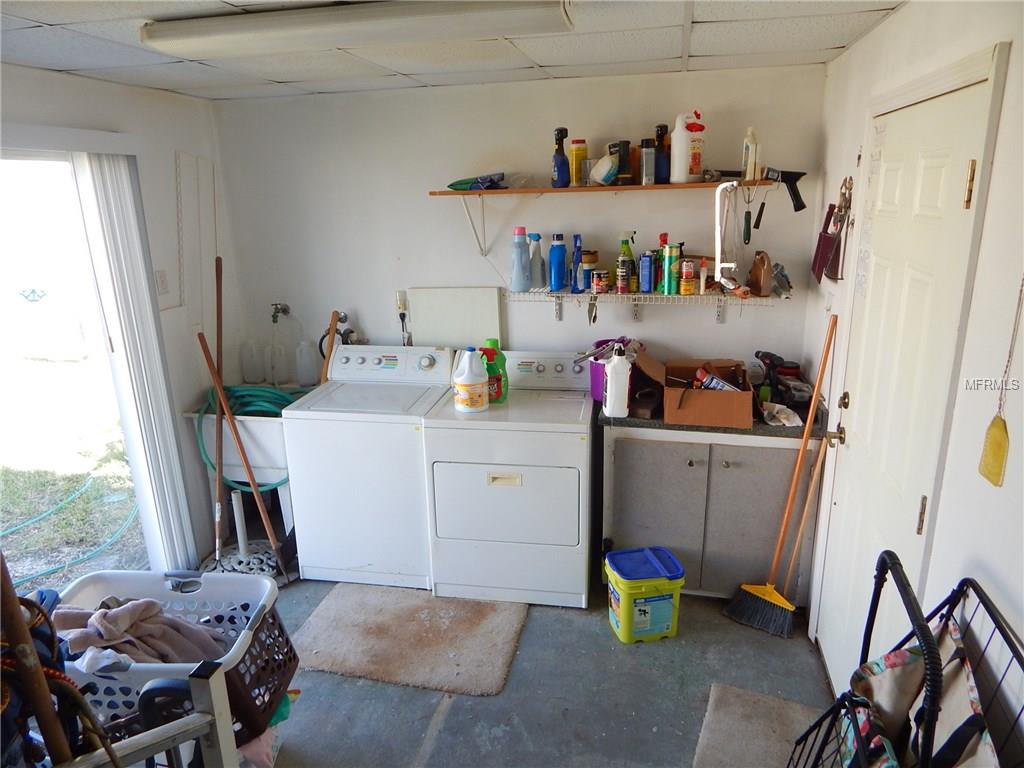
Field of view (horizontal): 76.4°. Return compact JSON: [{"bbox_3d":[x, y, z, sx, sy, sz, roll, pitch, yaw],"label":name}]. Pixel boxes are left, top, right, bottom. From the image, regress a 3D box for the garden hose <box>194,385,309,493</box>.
[{"bbox_3d":[-1.334,0.271,3.436,0.510,0.420,0.500,2,15,11],"label":"garden hose"}]

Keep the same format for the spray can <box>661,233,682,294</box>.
[{"bbox_3d":[0.711,-0.517,2.894,0.078,0.242,0.078,2,15,11],"label":"spray can"}]

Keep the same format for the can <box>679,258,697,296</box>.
[{"bbox_3d":[0.816,-0.493,3.021,0.065,0.168,0.065,-1,15,0],"label":"can"}]

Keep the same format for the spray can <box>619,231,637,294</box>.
[{"bbox_3d":[0.548,-0.584,3.088,0.095,0.280,0.070,5,17,20],"label":"spray can"}]

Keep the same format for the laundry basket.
[{"bbox_3d":[-1.095,0.869,2.041,0.680,0.320,0.470,0,15,5],"label":"laundry basket"}]

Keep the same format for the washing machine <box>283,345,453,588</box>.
[{"bbox_3d":[-0.682,0.392,3.412,0.682,1.078,0.670,2,16,9],"label":"washing machine"}]

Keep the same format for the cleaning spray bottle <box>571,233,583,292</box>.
[{"bbox_3d":[0.303,-0.545,2.969,0.060,0.262,0.095,2,15,11],"label":"cleaning spray bottle"}]

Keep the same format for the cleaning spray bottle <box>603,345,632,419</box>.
[{"bbox_3d":[0.460,-0.025,2.863,0.100,0.328,0.115,-1,16,1],"label":"cleaning spray bottle"}]

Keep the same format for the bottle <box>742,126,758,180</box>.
[{"bbox_3d":[1.044,-1.005,2.844,0.060,0.224,0.080,0,16,3],"label":"bottle"}]

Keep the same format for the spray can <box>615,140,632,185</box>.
[{"bbox_3d":[0.523,-1.027,3.038,0.069,0.202,0.069,3,15,15],"label":"spray can"}]

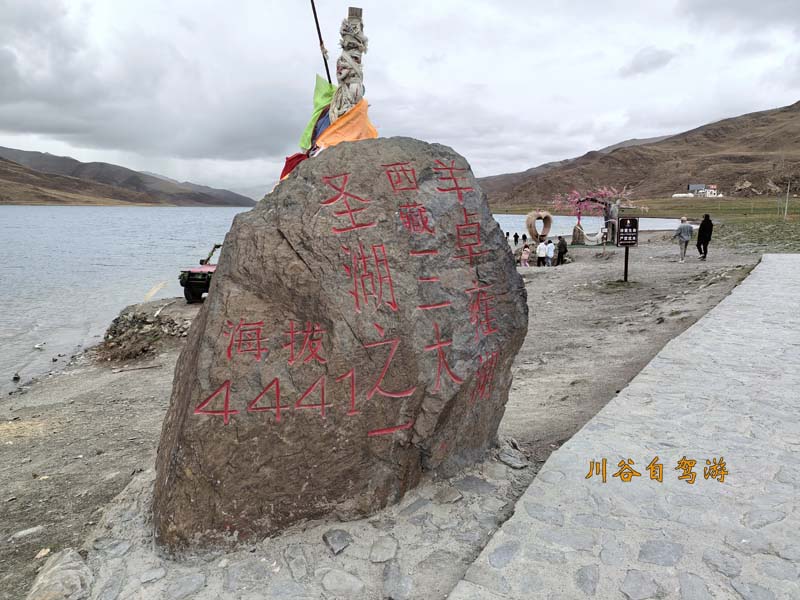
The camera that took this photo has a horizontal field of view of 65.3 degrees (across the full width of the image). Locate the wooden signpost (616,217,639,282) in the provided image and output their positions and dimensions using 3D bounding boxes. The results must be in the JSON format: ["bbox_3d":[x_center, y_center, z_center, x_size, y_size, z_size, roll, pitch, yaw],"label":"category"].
[{"bbox_3d":[6.298,-1.390,17.333,0.570,1.760,0.080,2,9,11],"label":"wooden signpost"}]

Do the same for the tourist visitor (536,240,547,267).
[{"bbox_3d":[7.823,-2.497,34.626,0.500,1.660,0.340,2,9,11],"label":"tourist visitor"}]

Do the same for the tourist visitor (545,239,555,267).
[{"bbox_3d":[8.266,-2.474,34.625,0.470,1.650,0.340,1,9,9],"label":"tourist visitor"}]

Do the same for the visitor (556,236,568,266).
[{"bbox_3d":[8.984,-2.671,34.629,0.420,1.700,0.500,8,12,41],"label":"visitor"}]

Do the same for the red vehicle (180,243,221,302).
[{"bbox_3d":[-5.761,-0.990,20.600,1.450,1.740,2.800,2,9,14],"label":"red vehicle"}]

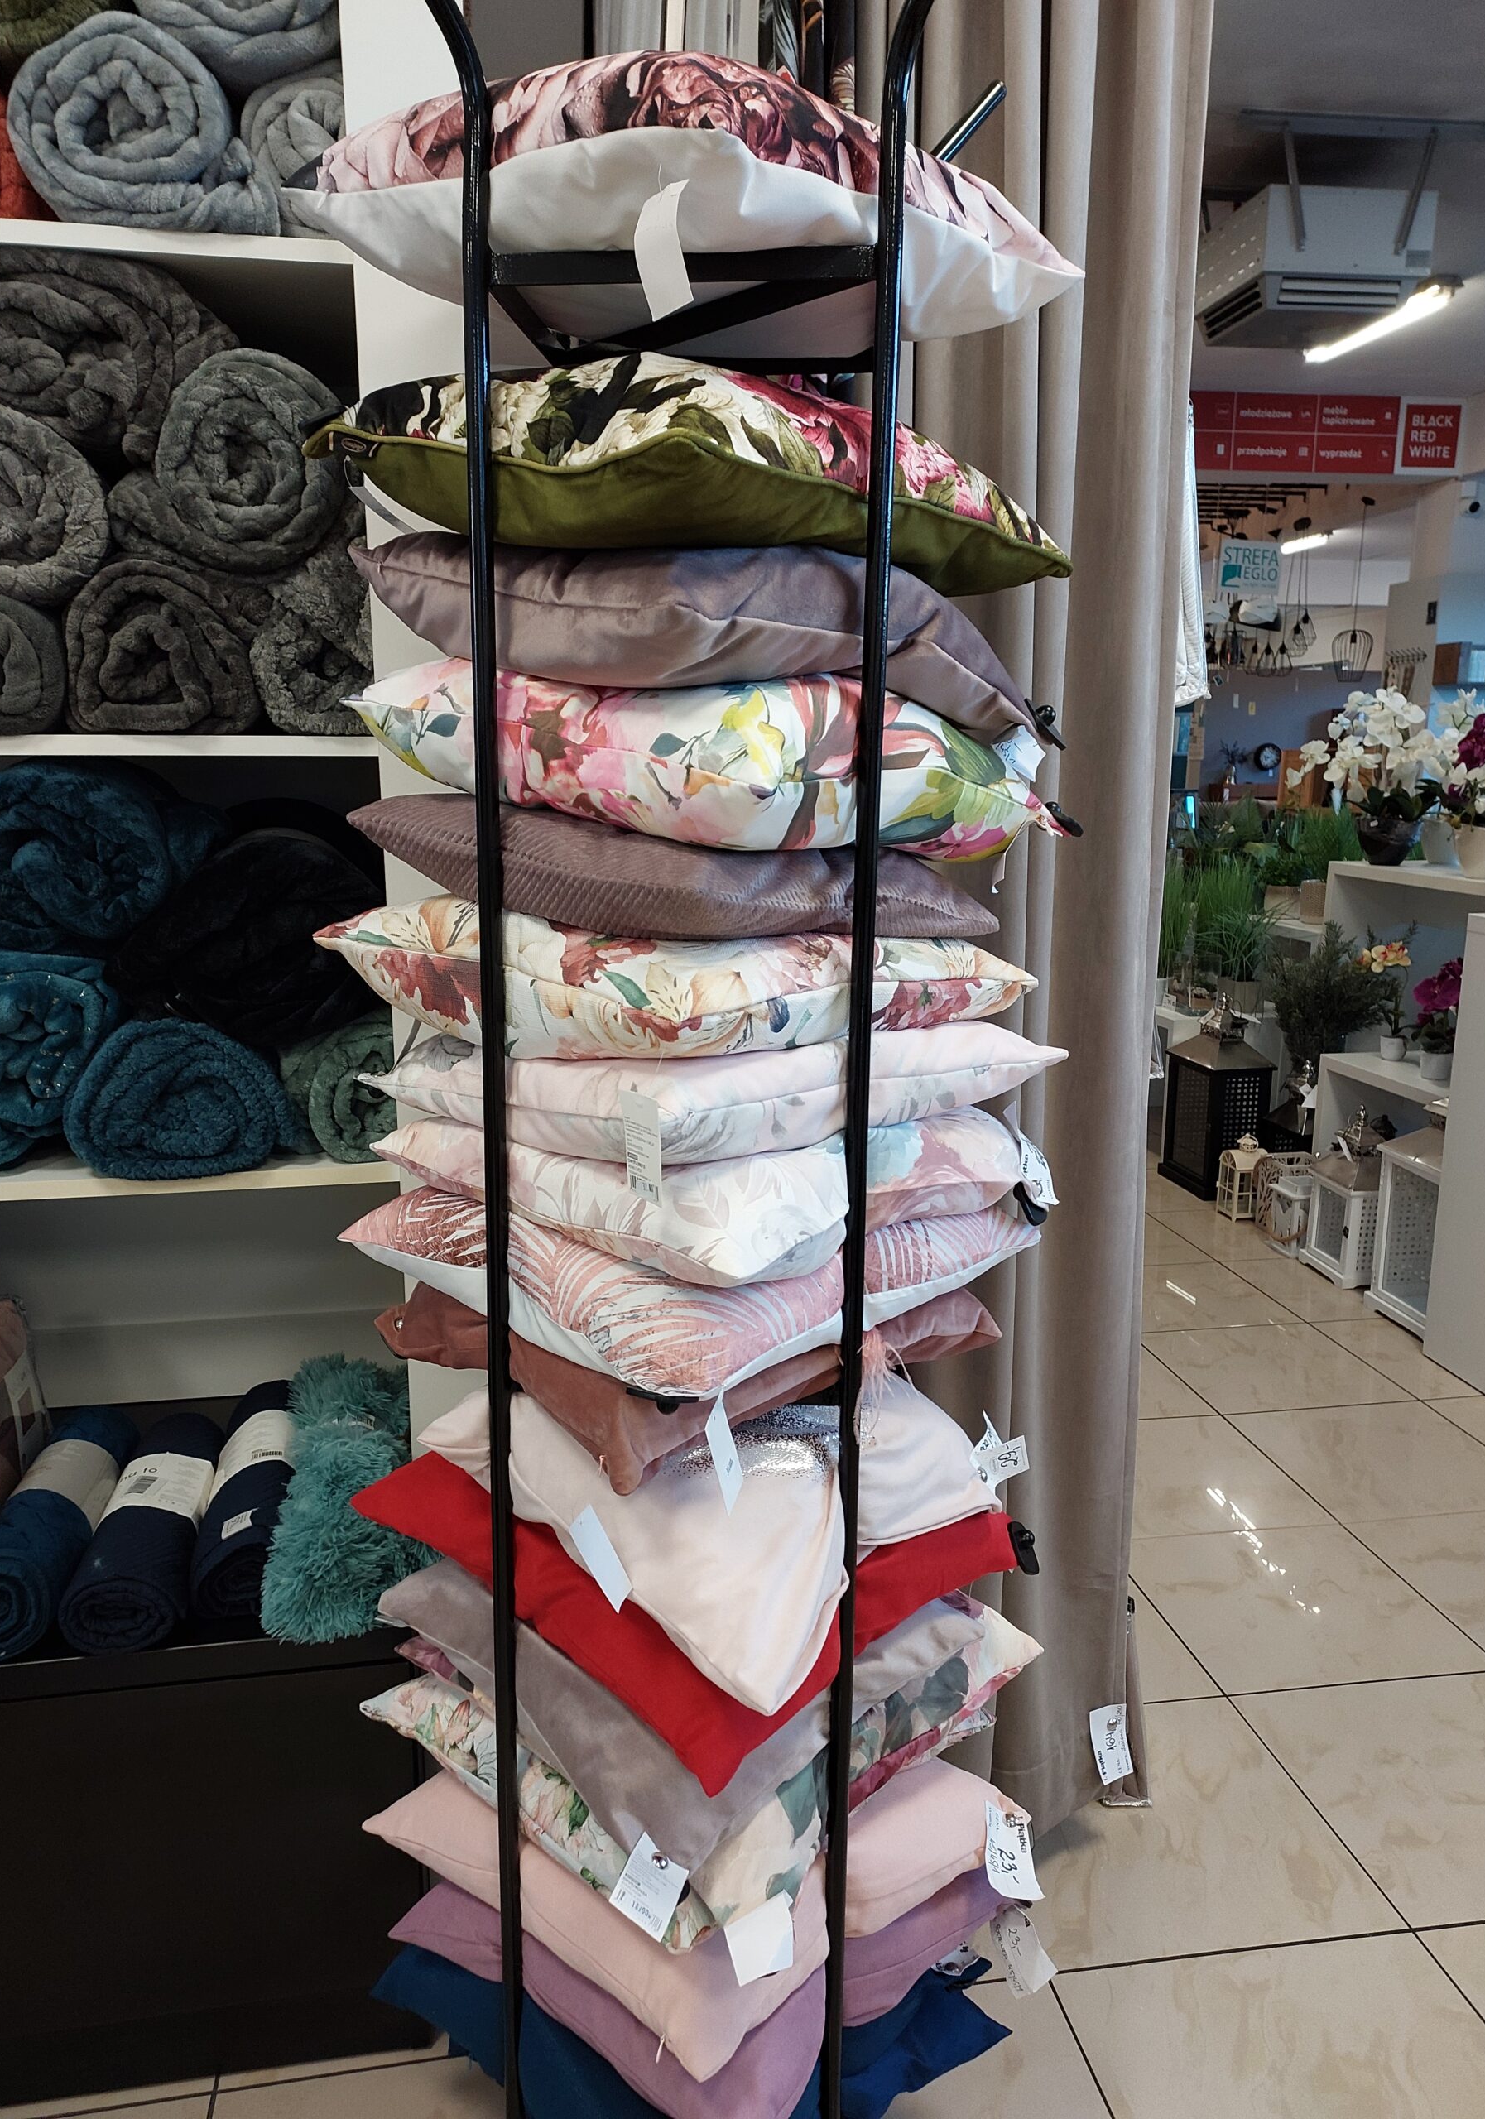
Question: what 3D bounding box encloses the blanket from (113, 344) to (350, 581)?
[{"bbox_3d":[-0.488,-0.565,1.685,0.190,0.185,0.400,-2,12,-11],"label":"blanket"}]

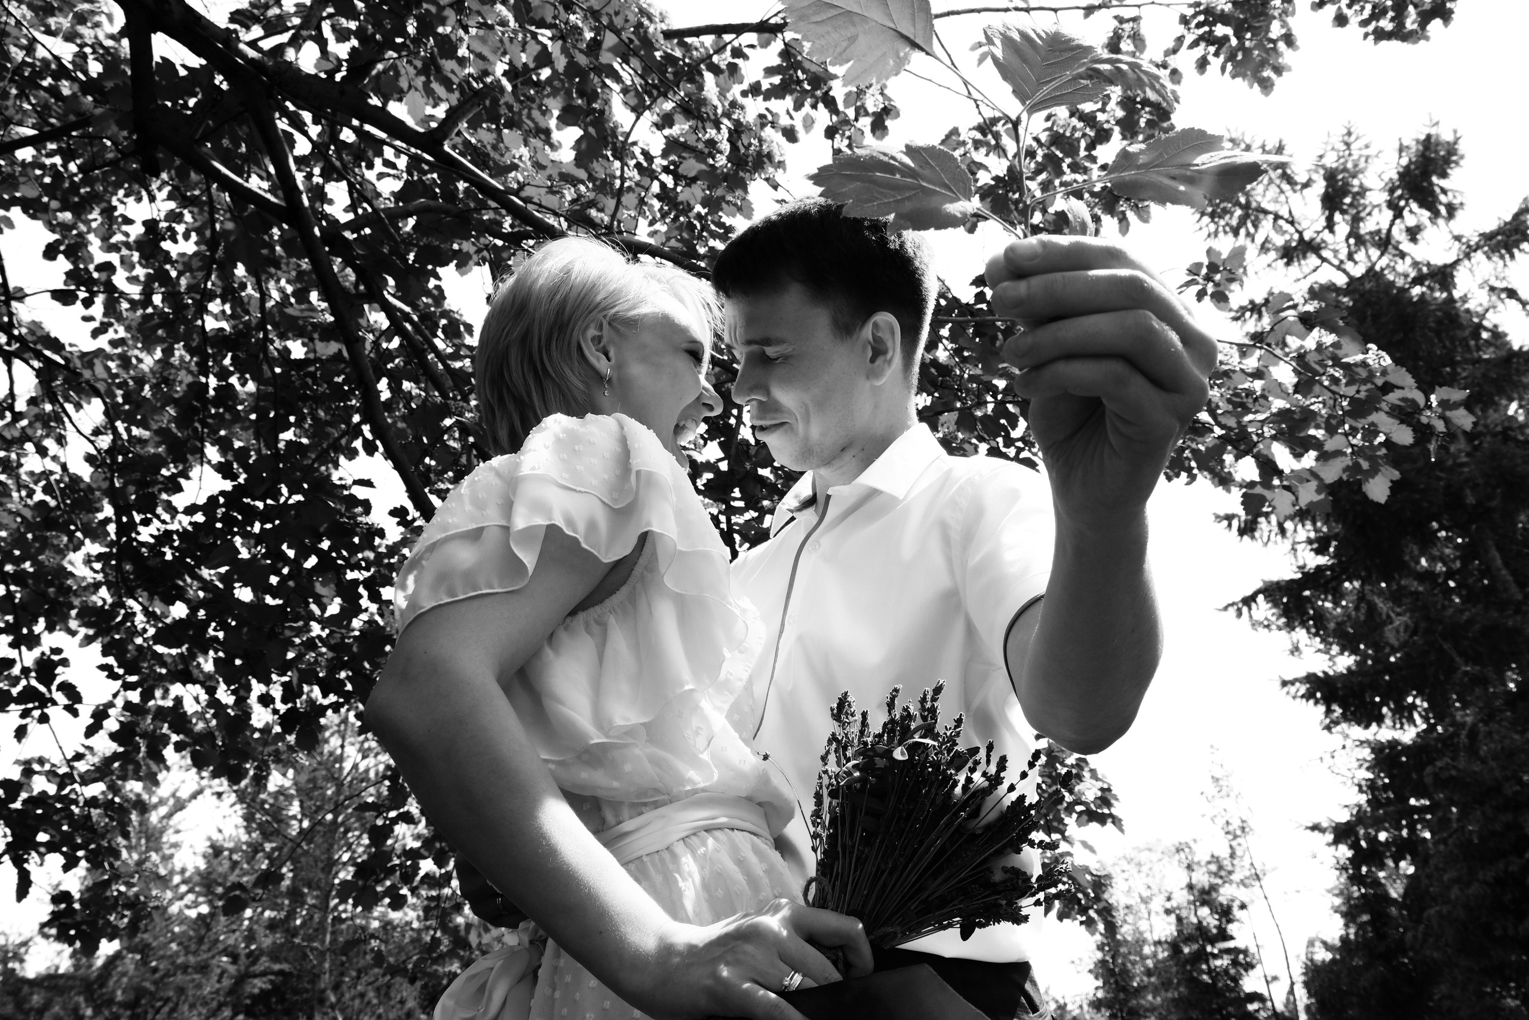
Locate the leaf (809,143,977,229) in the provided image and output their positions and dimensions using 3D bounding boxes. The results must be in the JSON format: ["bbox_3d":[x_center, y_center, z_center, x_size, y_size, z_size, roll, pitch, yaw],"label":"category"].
[{"bbox_3d":[0.066,-0.166,0.590,0.084,0.024,0.052,3,-23,-14],"label":"leaf"}]

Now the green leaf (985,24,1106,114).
[{"bbox_3d":[0.140,-0.219,0.575,0.060,0.030,0.056,-1,-23,-6],"label":"green leaf"}]

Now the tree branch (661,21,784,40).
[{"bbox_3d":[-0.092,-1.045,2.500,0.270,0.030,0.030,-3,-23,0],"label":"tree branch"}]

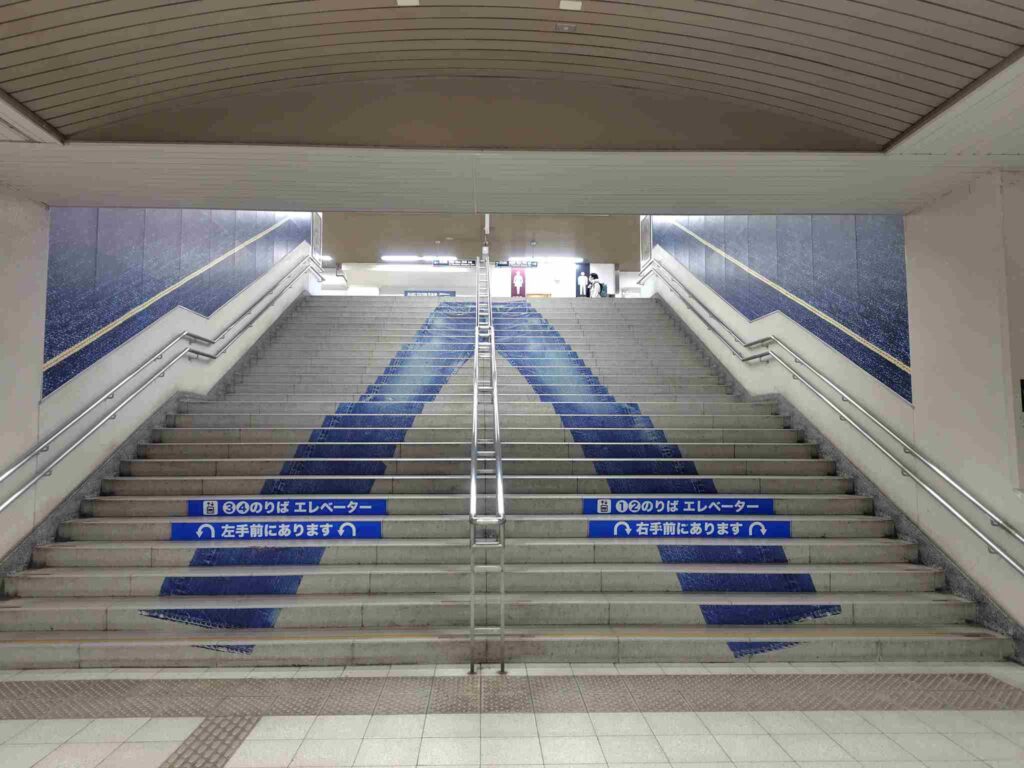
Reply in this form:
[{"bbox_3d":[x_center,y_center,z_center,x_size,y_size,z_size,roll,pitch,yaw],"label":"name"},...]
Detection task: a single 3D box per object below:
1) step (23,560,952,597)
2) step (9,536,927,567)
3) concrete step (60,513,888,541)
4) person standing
[{"bbox_3d":[-0.194,1.556,5.414,7.224,0.162,0.333,0,-4,-2],"label":"step"},{"bbox_3d":[-0.206,1.417,5.741,7.224,0.162,0.333,0,-4,-2],"label":"step"},{"bbox_3d":[-0.218,1.278,6.068,7.224,0.162,0.333,0,-4,-2],"label":"concrete step"},{"bbox_3d":[2.350,-2.298,19.346,0.500,1.700,0.480,2,-4,-22],"label":"person standing"}]

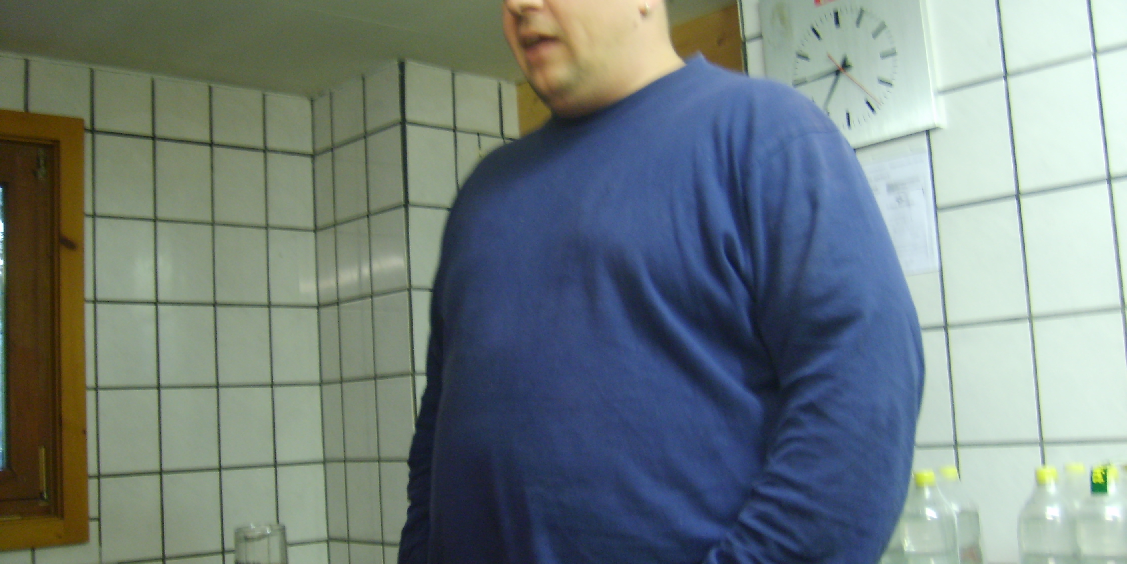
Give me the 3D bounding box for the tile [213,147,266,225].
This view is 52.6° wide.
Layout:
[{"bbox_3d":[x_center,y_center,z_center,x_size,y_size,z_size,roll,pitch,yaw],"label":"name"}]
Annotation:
[{"bbox_3d":[-0.818,-0.239,2.876,0.150,0.200,0.010,3,-8,-43],"label":"tile"}]

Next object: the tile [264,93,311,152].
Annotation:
[{"bbox_3d":[-0.734,-0.415,3.037,0.139,0.150,0.010,2,-8,-42],"label":"tile"}]

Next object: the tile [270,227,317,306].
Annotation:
[{"bbox_3d":[-0.710,-0.036,2.983,0.139,0.198,0.010,2,-9,-44],"label":"tile"}]

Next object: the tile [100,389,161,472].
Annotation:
[{"bbox_3d":[-1.014,0.354,2.660,0.150,0.200,0.010,2,-8,-42],"label":"tile"}]

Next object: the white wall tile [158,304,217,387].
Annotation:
[{"bbox_3d":[-0.899,0.152,2.720,0.148,0.198,0.010,2,-8,-43],"label":"white wall tile"}]

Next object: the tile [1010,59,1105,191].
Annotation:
[{"bbox_3d":[0.776,-0.245,1.790,0.010,0.200,0.150,3,-8,-43],"label":"tile"}]

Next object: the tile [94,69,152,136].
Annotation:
[{"bbox_3d":[-1.037,-0.422,2.693,0.150,0.155,0.010,3,-8,-43],"label":"tile"}]

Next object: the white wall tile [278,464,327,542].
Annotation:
[{"bbox_3d":[-0.676,0.568,2.929,0.139,0.200,0.010,2,-8,-42],"label":"white wall tile"}]

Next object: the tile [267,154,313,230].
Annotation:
[{"bbox_3d":[-0.724,-0.238,3.017,0.139,0.200,0.010,2,-8,-42],"label":"tile"}]

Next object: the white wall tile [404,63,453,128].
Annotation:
[{"bbox_3d":[-0.337,-0.460,2.835,0.150,0.150,0.010,2,-8,-42],"label":"white wall tile"}]

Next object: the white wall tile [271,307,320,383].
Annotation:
[{"bbox_3d":[-0.691,0.164,2.933,0.141,0.200,0.010,3,-8,-43],"label":"white wall tile"}]

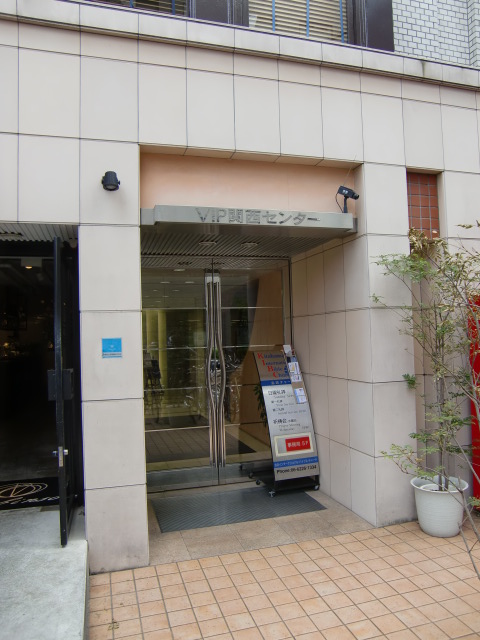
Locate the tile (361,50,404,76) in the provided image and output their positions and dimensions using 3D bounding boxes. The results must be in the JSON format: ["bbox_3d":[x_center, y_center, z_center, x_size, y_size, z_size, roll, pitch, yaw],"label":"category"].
[{"bbox_3d":[1.166,-2.108,4.263,0.389,0.138,0.050,-1,-2,-18],"label":"tile"}]

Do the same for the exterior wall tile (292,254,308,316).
[{"bbox_3d":[0.653,-0.344,5.478,0.050,0.598,0.369,-1,-2,-18],"label":"exterior wall tile"}]

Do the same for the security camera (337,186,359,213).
[{"bbox_3d":[0.894,-1.002,4.288,0.180,0.236,0.075,-3,-3,22],"label":"security camera"}]

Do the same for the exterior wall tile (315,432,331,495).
[{"bbox_3d":[0.810,1.408,5.041,0.030,0.530,0.388,-1,-2,-18],"label":"exterior wall tile"}]

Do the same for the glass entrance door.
[{"bbox_3d":[-0.234,0.528,5.368,1.670,2.330,0.070,-1,-2,-18],"label":"glass entrance door"}]

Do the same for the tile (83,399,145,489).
[{"bbox_3d":[-0.861,0.845,3.562,0.411,0.595,0.050,-1,-2,-18],"label":"tile"}]

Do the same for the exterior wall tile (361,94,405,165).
[{"bbox_3d":[1.210,-1.607,4.393,0.406,0.588,0.030,-1,-2,-18],"label":"exterior wall tile"}]

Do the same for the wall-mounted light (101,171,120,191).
[{"bbox_3d":[-0.895,-0.967,3.600,0.122,0.115,0.140,-1,-2,-18],"label":"wall-mounted light"}]

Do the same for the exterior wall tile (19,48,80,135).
[{"bbox_3d":[-1.292,-1.525,3.516,0.391,0.583,0.050,-1,-2,-18],"label":"exterior wall tile"}]

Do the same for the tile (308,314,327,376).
[{"bbox_3d":[0.793,0.250,5.182,0.030,0.603,0.394,-1,-2,-18],"label":"tile"}]

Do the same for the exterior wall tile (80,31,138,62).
[{"bbox_3d":[-0.921,-1.911,3.648,0.398,0.168,0.030,-1,-2,-18],"label":"exterior wall tile"}]

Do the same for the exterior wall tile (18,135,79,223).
[{"bbox_3d":[-1.305,-0.959,3.558,0.395,0.604,0.030,-1,-2,-18],"label":"exterior wall tile"}]

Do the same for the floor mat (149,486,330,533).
[{"bbox_3d":[-0.043,1.695,4.721,1.465,0.012,0.840,-1,-3,-18],"label":"floor mat"}]

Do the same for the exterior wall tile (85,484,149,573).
[{"bbox_3d":[-0.835,1.424,3.529,0.405,0.574,0.030,-1,-2,-18],"label":"exterior wall tile"}]

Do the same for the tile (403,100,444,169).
[{"bbox_3d":[1.555,-1.578,4.431,0.388,0.582,0.050,-1,-2,-18],"label":"tile"}]

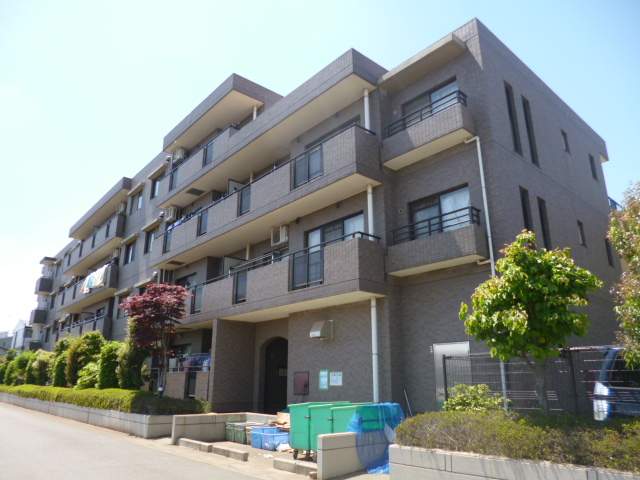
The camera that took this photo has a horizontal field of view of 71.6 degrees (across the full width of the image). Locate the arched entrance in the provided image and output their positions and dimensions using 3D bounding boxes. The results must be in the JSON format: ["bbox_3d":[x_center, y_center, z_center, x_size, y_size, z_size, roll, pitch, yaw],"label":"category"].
[{"bbox_3d":[-1.264,4.097,13.472,0.274,2.152,1.502,15,-23,-39],"label":"arched entrance"}]

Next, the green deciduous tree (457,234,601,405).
[{"bbox_3d":[2.668,1.158,5.542,1.651,2.700,1.651,-8,-19,24],"label":"green deciduous tree"}]

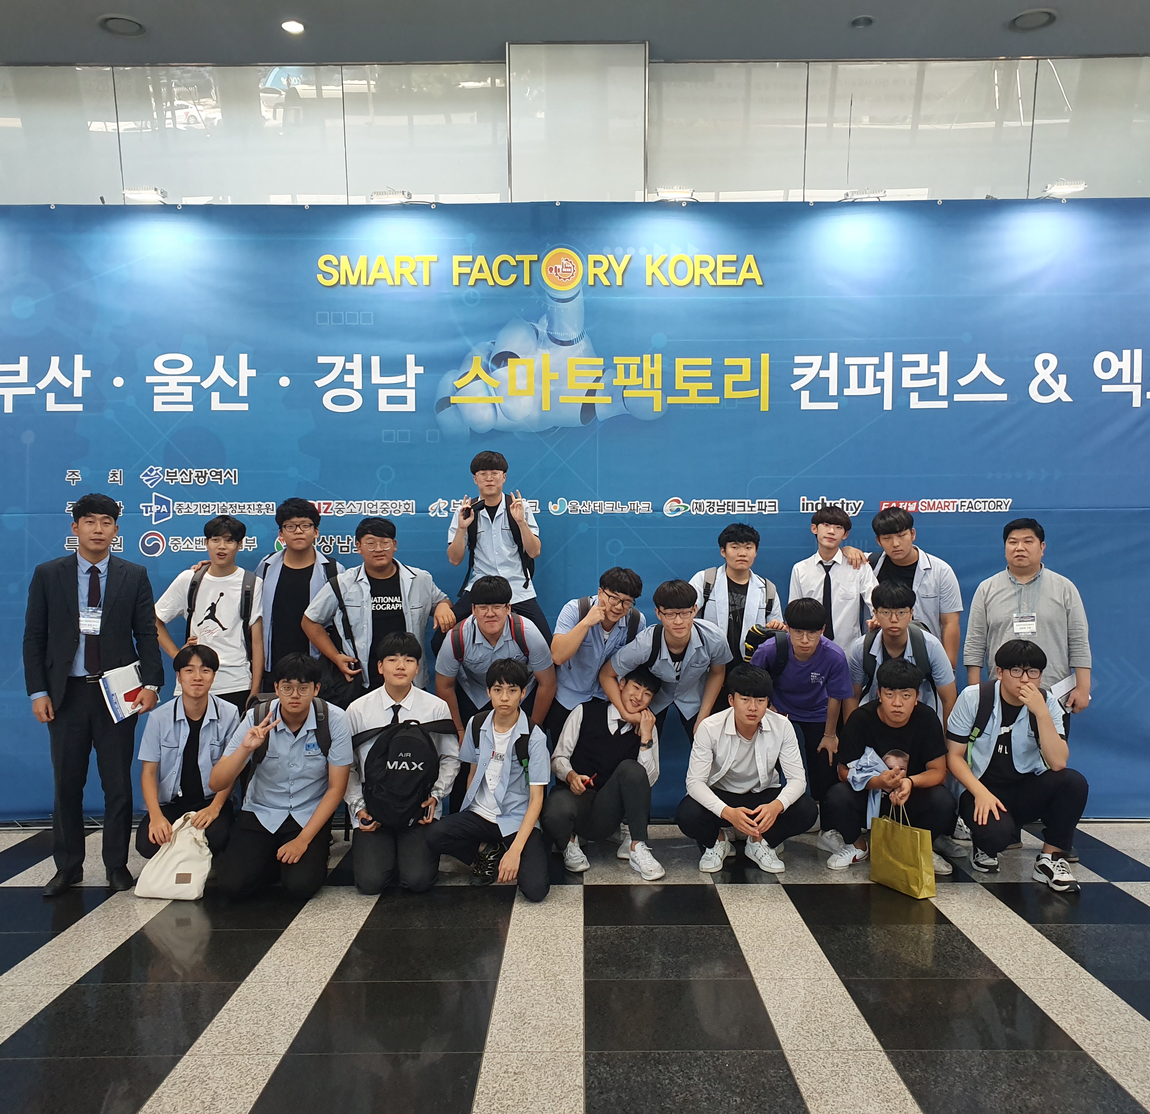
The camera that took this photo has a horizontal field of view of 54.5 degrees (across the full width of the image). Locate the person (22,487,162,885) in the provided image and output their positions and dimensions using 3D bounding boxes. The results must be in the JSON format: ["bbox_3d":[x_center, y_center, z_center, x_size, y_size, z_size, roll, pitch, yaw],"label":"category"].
[{"bbox_3d":[-2.209,0.620,5.100,0.620,1.800,0.360,0,0,-11],"label":"person"}]

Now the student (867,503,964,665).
[{"bbox_3d":[1.721,0.602,5.758,0.540,1.720,0.400,0,-1,11],"label":"student"}]

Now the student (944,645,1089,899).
[{"bbox_3d":[2.058,0.932,5.200,0.620,1.090,0.660,0,0,7],"label":"student"}]

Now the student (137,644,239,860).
[{"bbox_3d":[-1.873,0.974,5.400,0.520,1.090,0.680,0,0,-8],"label":"student"}]

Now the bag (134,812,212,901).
[{"bbox_3d":[-1.791,1.314,4.970,0.320,0.380,0.170,0,0,7],"label":"bag"}]

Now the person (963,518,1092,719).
[{"bbox_3d":[2.260,0.638,5.550,0.600,1.680,0.400,0,0,7],"label":"person"}]

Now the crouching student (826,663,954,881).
[{"bbox_3d":[1.472,0.968,5.324,0.600,0.983,0.700,0,-1,5],"label":"crouching student"}]

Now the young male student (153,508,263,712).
[{"bbox_3d":[-1.875,0.653,5.750,0.550,1.735,0.380,0,0,-7],"label":"young male student"}]

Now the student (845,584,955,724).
[{"bbox_3d":[1.654,0.813,5.650,0.550,1.360,0.680,0,0,7],"label":"student"}]

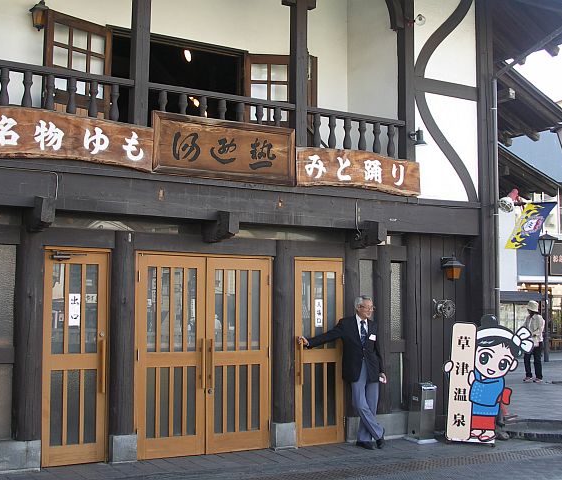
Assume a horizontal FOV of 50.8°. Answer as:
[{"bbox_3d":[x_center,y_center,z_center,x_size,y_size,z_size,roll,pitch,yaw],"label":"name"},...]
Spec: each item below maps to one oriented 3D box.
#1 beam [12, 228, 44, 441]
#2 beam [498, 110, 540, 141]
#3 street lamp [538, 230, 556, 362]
[{"bbox_3d":[-2.365,0.867,5.541,0.246,1.979,0.246,3,-6,-23],"label":"beam"},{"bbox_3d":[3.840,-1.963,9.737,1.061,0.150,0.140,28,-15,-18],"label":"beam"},{"bbox_3d":[7.111,1.522,15.800,0.470,3.453,0.470,3,-6,-23],"label":"street lamp"}]

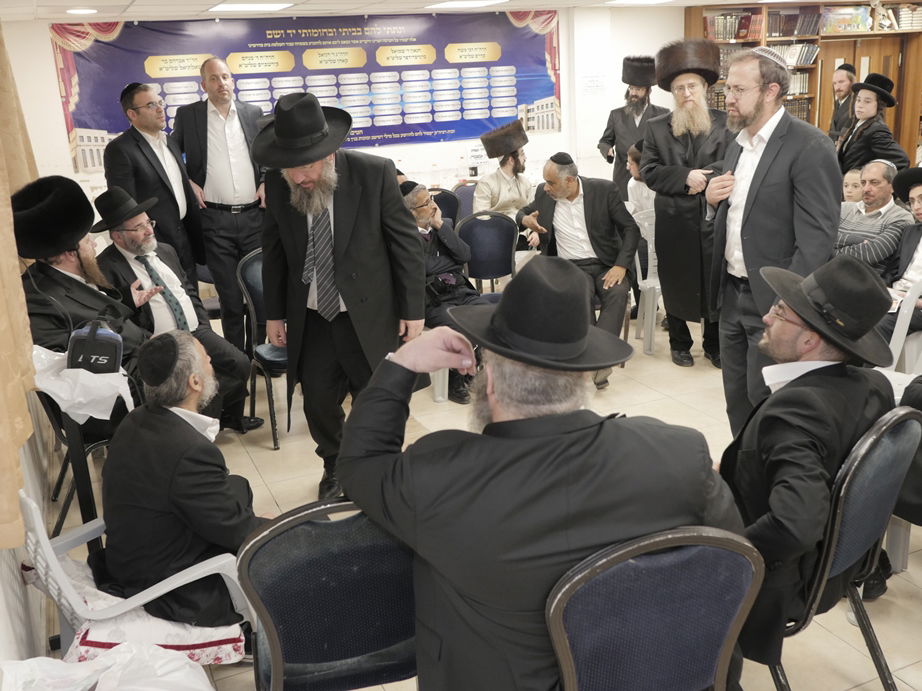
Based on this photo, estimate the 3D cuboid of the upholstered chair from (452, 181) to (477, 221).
[{"bbox_3d":[0.142,-1.034,7.816,0.450,0.920,0.560,-6,16,-11],"label":"upholstered chair"}]

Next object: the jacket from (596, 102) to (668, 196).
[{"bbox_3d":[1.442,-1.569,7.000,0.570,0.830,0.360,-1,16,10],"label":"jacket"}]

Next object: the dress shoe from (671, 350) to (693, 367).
[{"bbox_3d":[1.379,0.036,5.280,0.110,0.110,0.300,-2,16,4],"label":"dress shoe"}]

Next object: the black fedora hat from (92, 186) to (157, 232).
[{"bbox_3d":[-1.761,-0.725,4.380,0.380,0.150,0.340,-23,16,6],"label":"black fedora hat"}]

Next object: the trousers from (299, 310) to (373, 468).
[{"bbox_3d":[-0.530,0.132,3.718,0.420,0.840,0.340,-3,16,1],"label":"trousers"}]

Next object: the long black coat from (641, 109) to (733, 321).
[{"bbox_3d":[1.346,-0.754,4.870,0.580,1.200,0.380,1,17,14],"label":"long black coat"}]

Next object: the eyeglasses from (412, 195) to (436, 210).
[{"bbox_3d":[-0.226,-0.833,5.000,0.140,0.045,0.140,-12,17,28],"label":"eyeglasses"}]

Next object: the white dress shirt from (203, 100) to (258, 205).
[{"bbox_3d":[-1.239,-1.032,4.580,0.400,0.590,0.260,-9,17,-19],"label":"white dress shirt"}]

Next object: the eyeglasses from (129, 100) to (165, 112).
[{"bbox_3d":[-1.642,-1.248,4.450,0.140,0.045,0.140,2,17,19],"label":"eyeglasses"}]

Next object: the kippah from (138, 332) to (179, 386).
[{"bbox_3d":[-0.856,0.043,2.420,0.160,0.160,0.068,-6,-25,28],"label":"kippah"}]

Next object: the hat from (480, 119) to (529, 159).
[{"bbox_3d":[0.321,-1.525,6.278,0.310,0.180,0.310,-22,13,11],"label":"hat"}]

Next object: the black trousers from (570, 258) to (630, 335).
[{"bbox_3d":[0.751,-0.227,5.221,0.500,0.580,0.620,-1,16,9],"label":"black trousers"}]

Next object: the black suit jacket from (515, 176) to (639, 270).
[{"bbox_3d":[0.678,-0.687,4.920,0.660,0.580,0.420,1,17,16],"label":"black suit jacket"}]

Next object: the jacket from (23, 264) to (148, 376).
[{"bbox_3d":[-1.590,-0.105,3.580,0.450,0.570,0.480,-7,16,8],"label":"jacket"}]

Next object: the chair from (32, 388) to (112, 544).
[{"bbox_3d":[-1.518,0.263,3.563,0.560,0.920,0.460,-10,17,-22],"label":"chair"}]

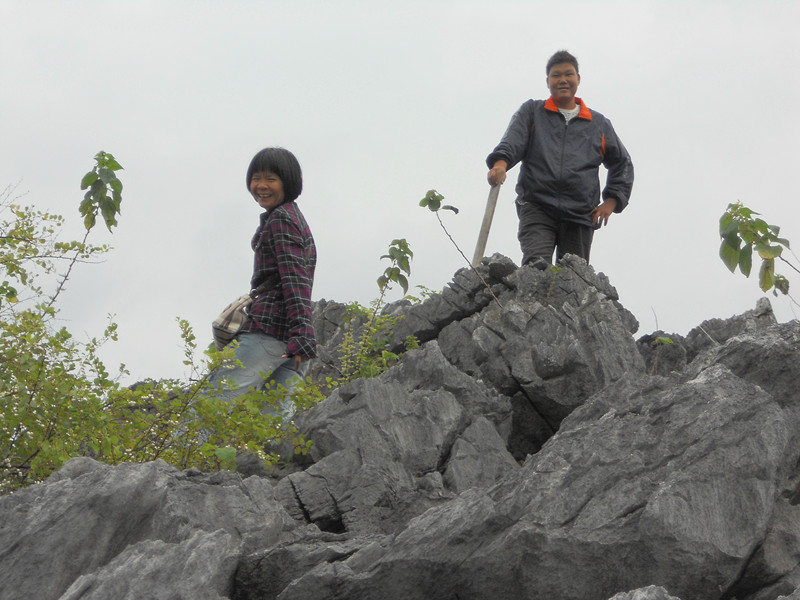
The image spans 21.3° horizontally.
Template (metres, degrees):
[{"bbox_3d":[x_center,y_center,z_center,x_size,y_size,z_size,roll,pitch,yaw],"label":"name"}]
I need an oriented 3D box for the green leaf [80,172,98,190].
[{"bbox_3d":[-1.008,-0.385,6.900,0.058,0.058,0.035,0,-11,0],"label":"green leaf"}]

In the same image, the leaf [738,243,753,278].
[{"bbox_3d":[1.040,-0.122,6.400,0.042,0.102,0.030,0,-11,0],"label":"leaf"}]

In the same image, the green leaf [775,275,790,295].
[{"bbox_3d":[1.151,-0.047,6.400,0.048,0.060,0.035,0,-11,0],"label":"green leaf"}]

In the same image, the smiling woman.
[{"bbox_3d":[-0.556,0.123,7.500,0.550,1.360,0.470,2,-11,-12],"label":"smiling woman"}]

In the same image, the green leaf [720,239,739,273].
[{"bbox_3d":[0.989,-0.131,6.400,0.060,0.096,0.035,0,-11,0],"label":"green leaf"}]

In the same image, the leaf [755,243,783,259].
[{"bbox_3d":[1.109,-0.149,6.400,0.084,0.048,0.045,0,-11,0],"label":"leaf"}]

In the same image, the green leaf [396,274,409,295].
[{"bbox_3d":[0.010,-0.060,8.200,0.046,0.077,0.030,0,-11,0],"label":"green leaf"}]

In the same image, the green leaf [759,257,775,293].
[{"bbox_3d":[1.103,-0.074,6.400,0.048,0.102,0.030,0,-11,0],"label":"green leaf"}]

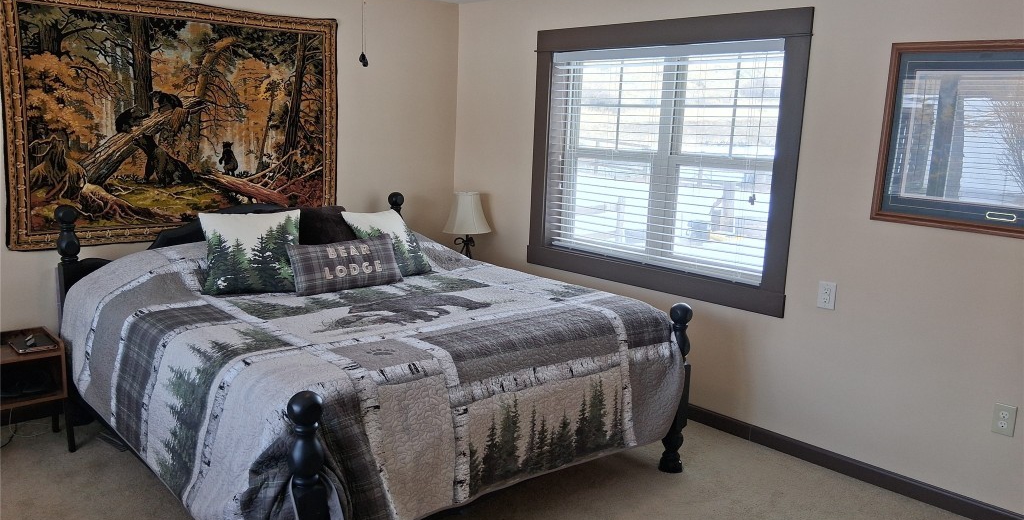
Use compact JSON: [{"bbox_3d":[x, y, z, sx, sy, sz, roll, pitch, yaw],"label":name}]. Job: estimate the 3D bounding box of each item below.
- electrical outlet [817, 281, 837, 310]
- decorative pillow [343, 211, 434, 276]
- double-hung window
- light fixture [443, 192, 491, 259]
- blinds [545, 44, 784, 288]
[{"bbox_3d":[1.367,0.158,3.336,0.008,0.117,0.072,-8,14,-43],"label":"electrical outlet"},{"bbox_3d":[-0.608,-0.082,3.789,0.140,0.405,0.399,-34,-12,33],"label":"decorative pillow"},{"bbox_3d":[0.714,-0.526,3.980,0.110,1.352,1.653,-8,14,-43],"label":"double-hung window"},{"bbox_3d":[-0.286,-0.165,4.805,0.304,0.507,0.304,2,10,0],"label":"light fixture"},{"bbox_3d":[0.710,-0.535,3.991,0.055,1.114,1.396,-8,14,-43],"label":"blinds"}]

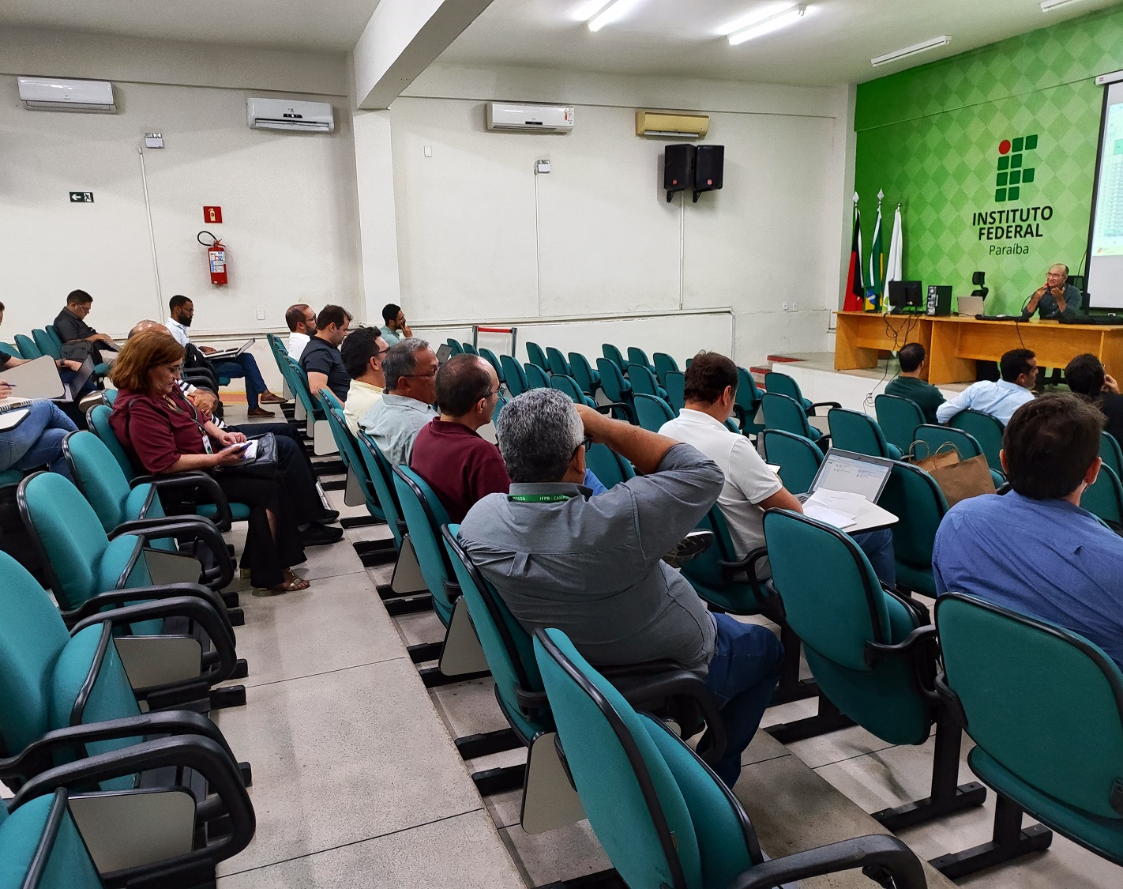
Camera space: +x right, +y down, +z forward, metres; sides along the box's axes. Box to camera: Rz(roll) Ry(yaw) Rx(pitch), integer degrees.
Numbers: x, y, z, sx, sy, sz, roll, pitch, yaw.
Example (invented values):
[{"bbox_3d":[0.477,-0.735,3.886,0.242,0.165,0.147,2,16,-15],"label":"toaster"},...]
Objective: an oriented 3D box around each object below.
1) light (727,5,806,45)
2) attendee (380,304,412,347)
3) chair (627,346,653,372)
[{"bbox_3d":[2.215,-4.549,8.989,0.130,0.110,1.240,-6,13,-22],"label":"light"},{"bbox_3d":[-1.508,-0.888,8.806,0.900,1.237,0.520,-6,13,-22],"label":"attendee"},{"bbox_3d":[1.104,-0.727,9.862,0.540,0.841,0.610,-6,13,-22],"label":"chair"}]

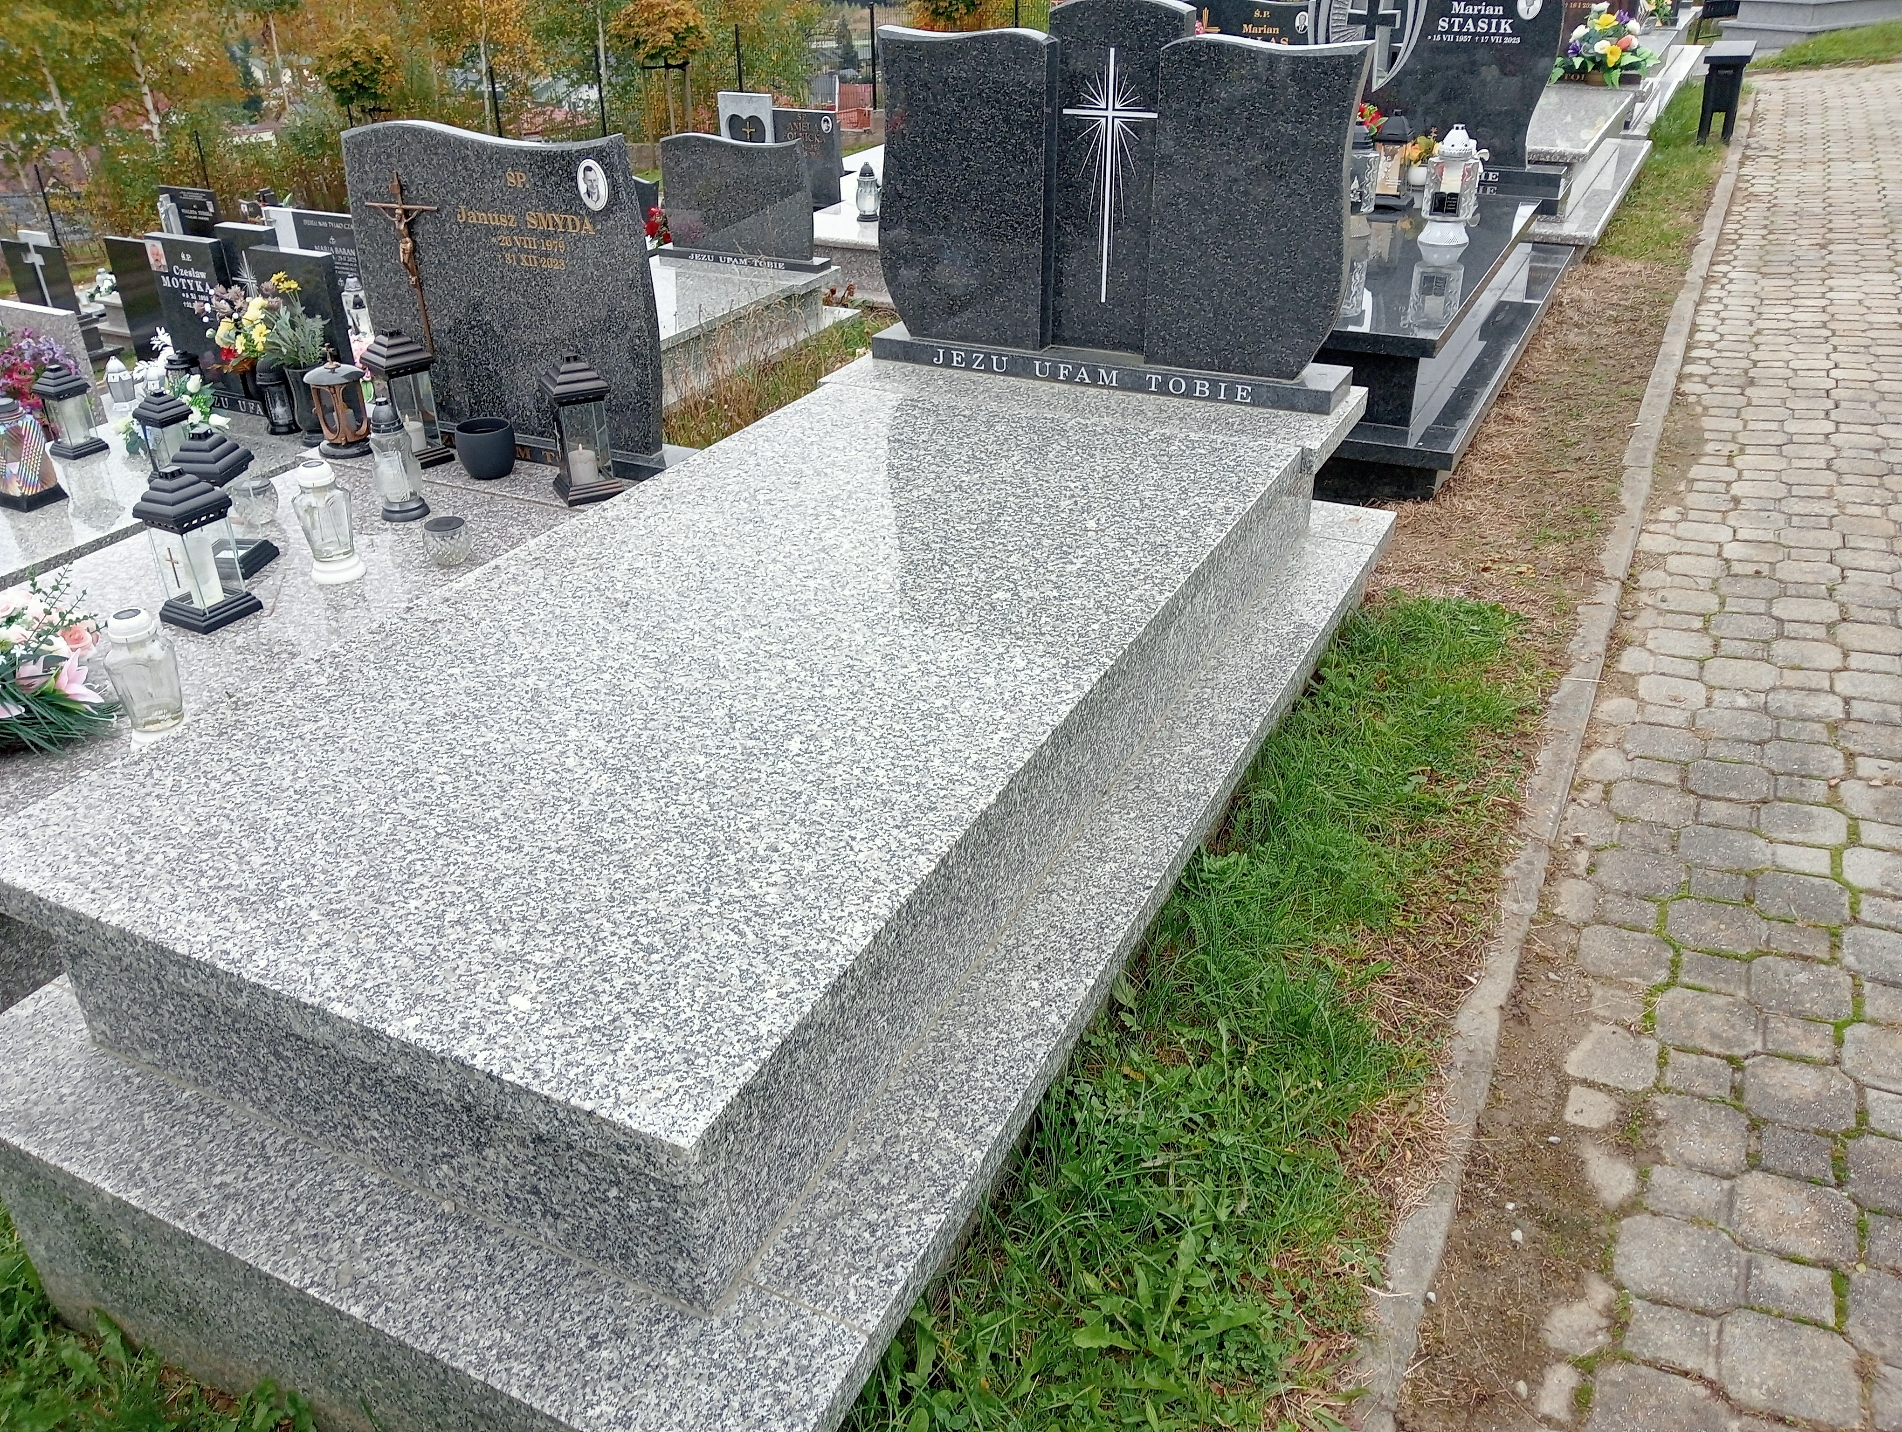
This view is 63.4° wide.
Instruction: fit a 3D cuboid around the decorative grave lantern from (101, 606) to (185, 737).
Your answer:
[{"bbox_3d":[-1.135,-0.053,2.179,0.099,0.204,0.099,13,32,23],"label":"decorative grave lantern"}]

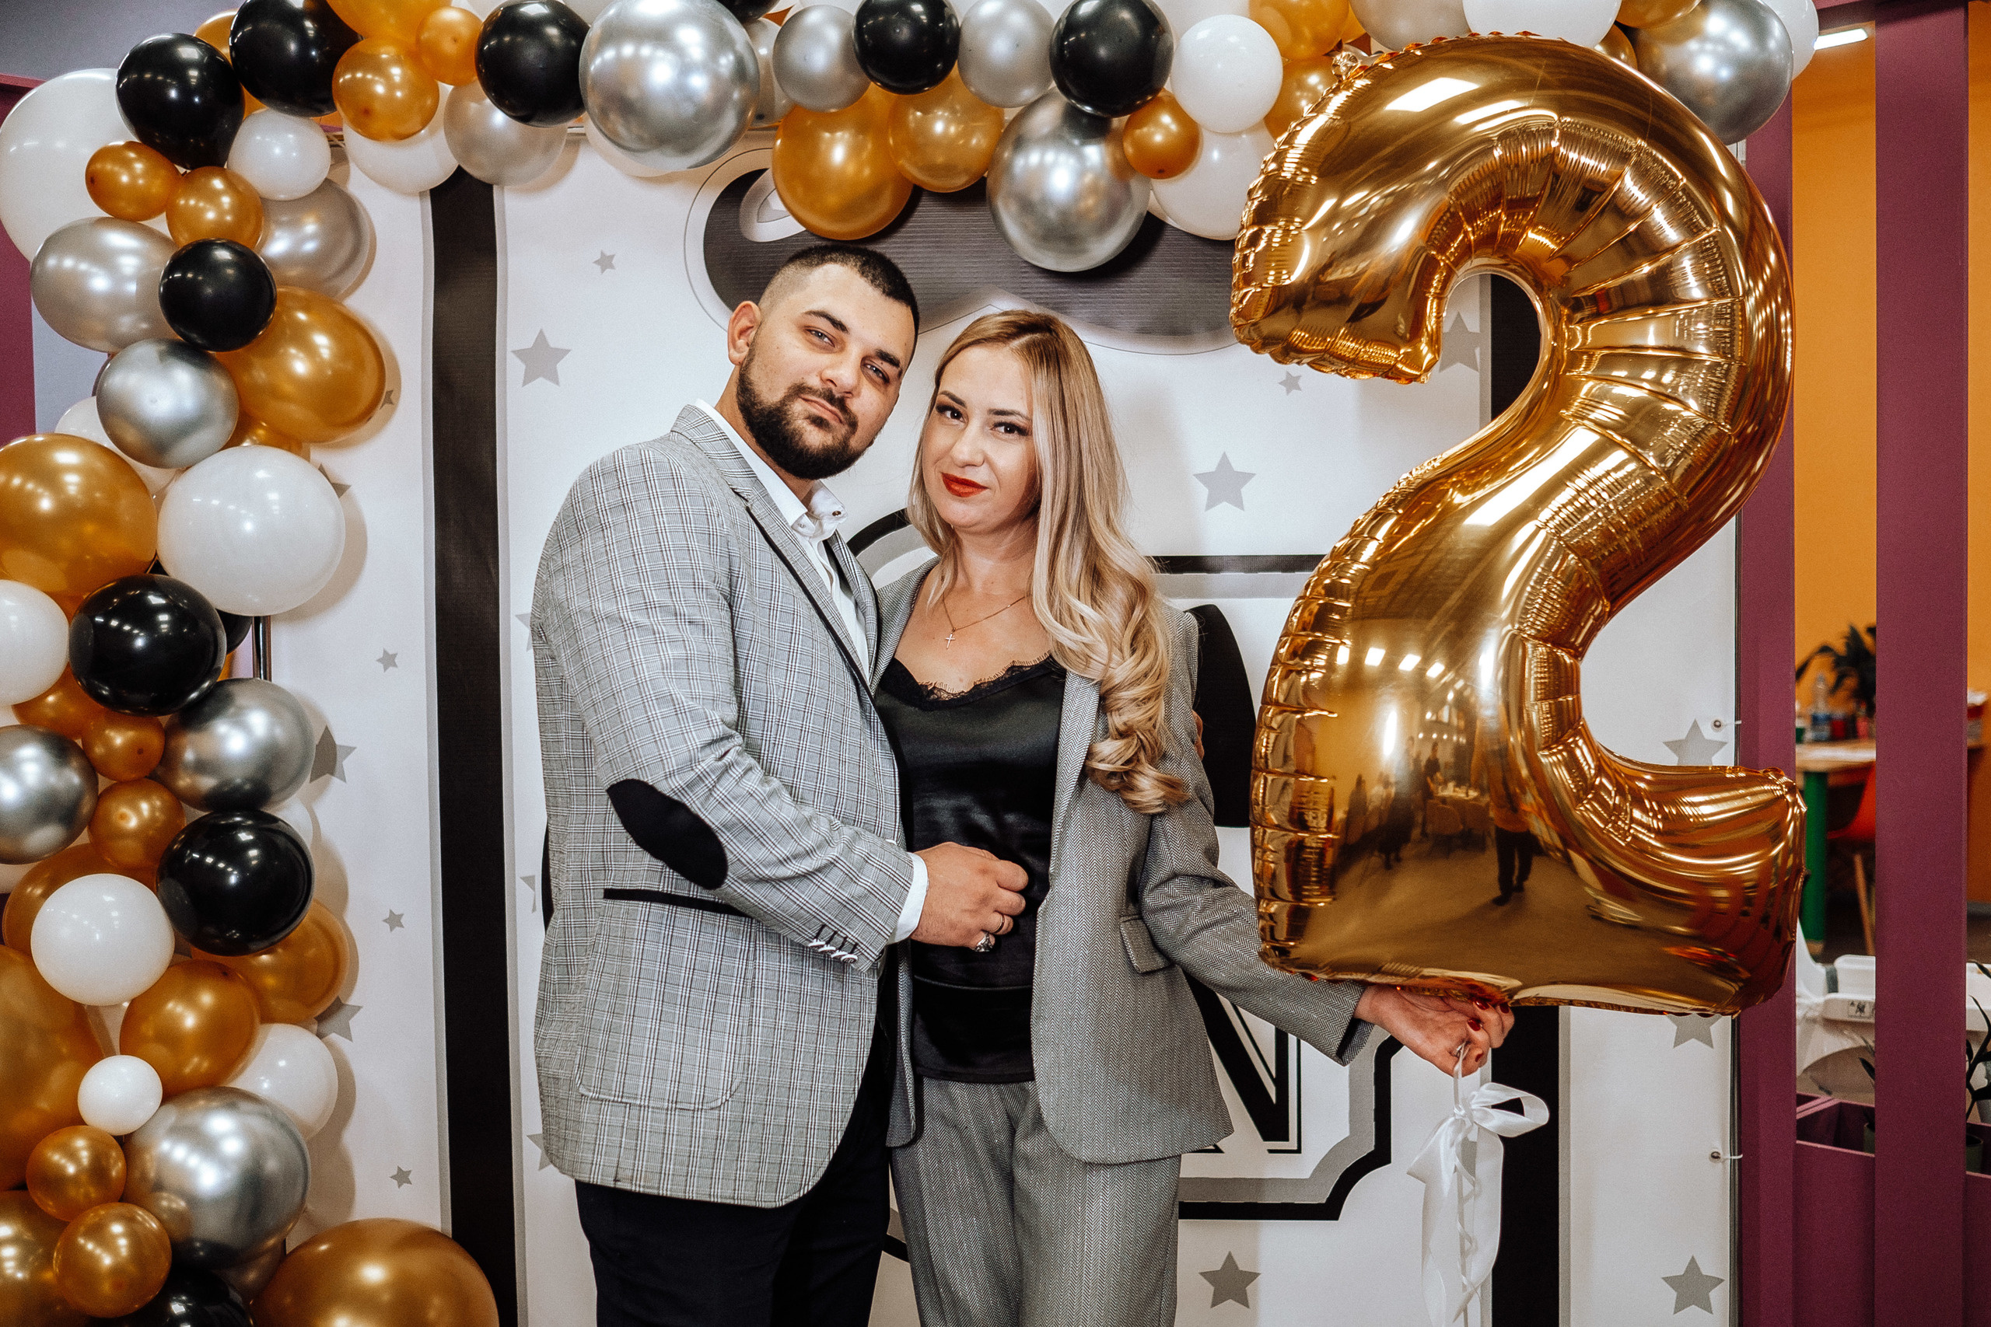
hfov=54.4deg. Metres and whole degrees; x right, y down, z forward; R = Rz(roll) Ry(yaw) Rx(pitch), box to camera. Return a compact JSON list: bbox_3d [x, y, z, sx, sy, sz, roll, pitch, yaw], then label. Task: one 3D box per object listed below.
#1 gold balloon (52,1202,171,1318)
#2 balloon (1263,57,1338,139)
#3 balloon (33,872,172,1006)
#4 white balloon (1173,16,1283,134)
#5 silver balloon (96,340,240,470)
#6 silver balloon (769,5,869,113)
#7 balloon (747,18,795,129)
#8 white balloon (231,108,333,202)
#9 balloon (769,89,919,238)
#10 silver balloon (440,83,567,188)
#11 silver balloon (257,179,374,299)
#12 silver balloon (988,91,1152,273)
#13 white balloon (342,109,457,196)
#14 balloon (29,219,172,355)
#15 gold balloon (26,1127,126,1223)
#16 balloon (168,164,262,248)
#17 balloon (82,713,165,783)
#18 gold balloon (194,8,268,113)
[{"bbox_3d":[-0.977,0.660,2.140,0.122,0.123,0.129,-2,2,-25],"label":"gold balloon"},{"bbox_3d":[0.399,-0.713,2.450,0.124,0.126,0.128,0,1,0],"label":"balloon"},{"bbox_3d":[-1.090,0.336,2.360,0.160,0.163,0.166,0,1,0],"label":"balloon"},{"bbox_3d":[0.286,-0.723,2.380,0.135,0.145,0.148,0,1,0],"label":"white balloon"},{"bbox_3d":[-0.988,-0.309,2.310,0.157,0.158,0.166,-1,2,-23],"label":"silver balloon"},{"bbox_3d":[-0.208,-0.724,2.320,0.120,0.128,0.130,0,2,0],"label":"silver balloon"},{"bbox_3d":[-0.308,-0.767,2.510,0.132,0.137,0.134,0,1,0],"label":"balloon"},{"bbox_3d":[-0.879,-0.625,2.380,0.117,0.118,0.124,-1,2,-20],"label":"white balloon"},{"bbox_3d":[-0.186,-0.613,2.380,0.174,0.186,0.178,0,2,0],"label":"balloon"},{"bbox_3d":[-0.614,-0.673,2.420,0.150,0.151,0.159,-1,2,-14],"label":"silver balloon"},{"bbox_3d":[-0.905,-0.560,2.550,0.156,0.160,0.158,0,1,0],"label":"silver balloon"},{"bbox_3d":[0.095,-0.616,2.480,0.209,0.226,0.217,0,1,0],"label":"silver balloon"},{"bbox_3d":[-0.736,-0.667,2.420,0.157,0.157,0.157,0,2,0],"label":"white balloon"},{"bbox_3d":[-1.132,-0.480,2.460,0.174,0.169,0.171,0,1,0],"label":"balloon"},{"bbox_3d":[-1.026,0.571,2.160,0.102,0.103,0.109,-2,2,-26],"label":"gold balloon"},{"bbox_3d":[-0.975,-0.563,2.420,0.114,0.120,0.123,0,1,0],"label":"balloon"},{"bbox_3d":[-1.090,0.104,2.420,0.096,0.091,0.098,0,1,0],"label":"balloon"},{"bbox_3d":[-0.936,-0.736,2.410,0.148,0.148,0.150,0,2,0],"label":"gold balloon"}]

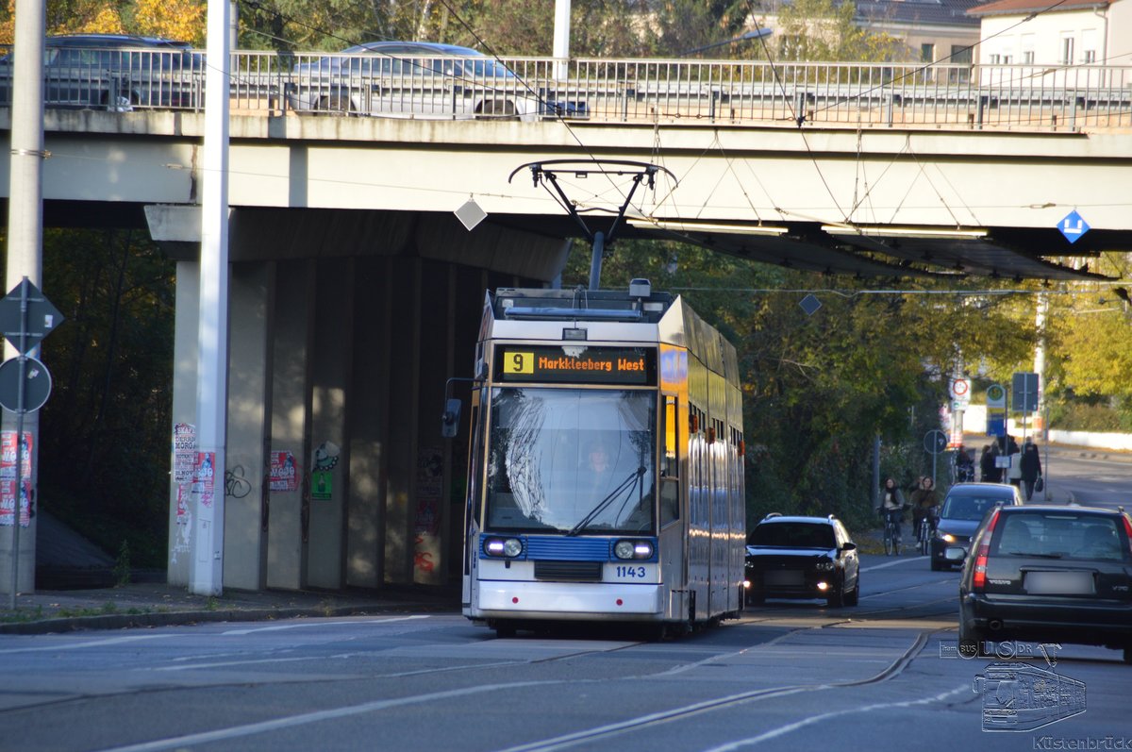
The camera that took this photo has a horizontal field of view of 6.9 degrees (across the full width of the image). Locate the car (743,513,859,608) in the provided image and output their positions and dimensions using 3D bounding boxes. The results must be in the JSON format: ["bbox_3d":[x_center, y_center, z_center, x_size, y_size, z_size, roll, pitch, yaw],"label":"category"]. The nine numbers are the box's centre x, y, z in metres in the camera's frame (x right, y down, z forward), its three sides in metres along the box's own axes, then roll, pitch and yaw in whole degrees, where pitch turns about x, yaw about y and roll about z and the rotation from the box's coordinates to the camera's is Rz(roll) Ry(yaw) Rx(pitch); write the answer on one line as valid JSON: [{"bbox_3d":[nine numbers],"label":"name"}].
[{"bbox_3d":[3.893,3.132,160.000,1.850,1.570,4.600,1,-1,6],"label":"car"}]

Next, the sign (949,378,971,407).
[{"bbox_3d":[11.375,0.485,272.000,0.620,0.850,0.050,1,-1,8],"label":"sign"}]

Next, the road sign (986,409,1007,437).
[{"bbox_3d":[11.500,1.256,252.000,0.470,0.720,0.050,1,-1,3],"label":"road sign"}]

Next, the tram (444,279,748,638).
[{"bbox_3d":[0.630,1.090,105.700,2.230,3.430,27.800,1,-1,2],"label":"tram"}]

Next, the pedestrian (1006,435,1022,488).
[{"bbox_3d":[11.985,2.460,252.000,0.520,1.720,0.380,1,-1,6],"label":"pedestrian"}]

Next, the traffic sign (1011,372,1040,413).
[{"bbox_3d":[14.405,0.514,295.000,0.800,1.180,0.050,1,-1,8],"label":"traffic sign"}]

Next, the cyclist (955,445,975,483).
[{"bbox_3d":[10.478,2.657,248.000,0.550,1.650,0.550,2,-1,-37],"label":"cyclist"}]

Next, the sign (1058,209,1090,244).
[{"bbox_3d":[6.362,-1.867,118.000,0.430,0.430,0.030,3,-1,3],"label":"sign"}]

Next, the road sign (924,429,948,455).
[{"bbox_3d":[9.228,1.654,235.000,0.600,0.600,0.050,1,-1,6],"label":"road sign"}]

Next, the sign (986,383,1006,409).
[{"bbox_3d":[11.508,0.540,252.000,0.480,0.610,0.050,1,-1,3],"label":"sign"}]

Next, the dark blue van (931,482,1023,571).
[{"bbox_3d":[8.408,3.068,191.500,1.800,1.800,4.400,1,-1,5],"label":"dark blue van"}]

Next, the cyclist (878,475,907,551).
[{"bbox_3d":[7.043,3.033,203.000,0.600,1.680,1.720,1,-1,7],"label":"cyclist"}]

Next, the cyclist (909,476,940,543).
[{"bbox_3d":[7.658,2.977,200.500,0.640,1.680,1.720,1,-1,6],"label":"cyclist"}]

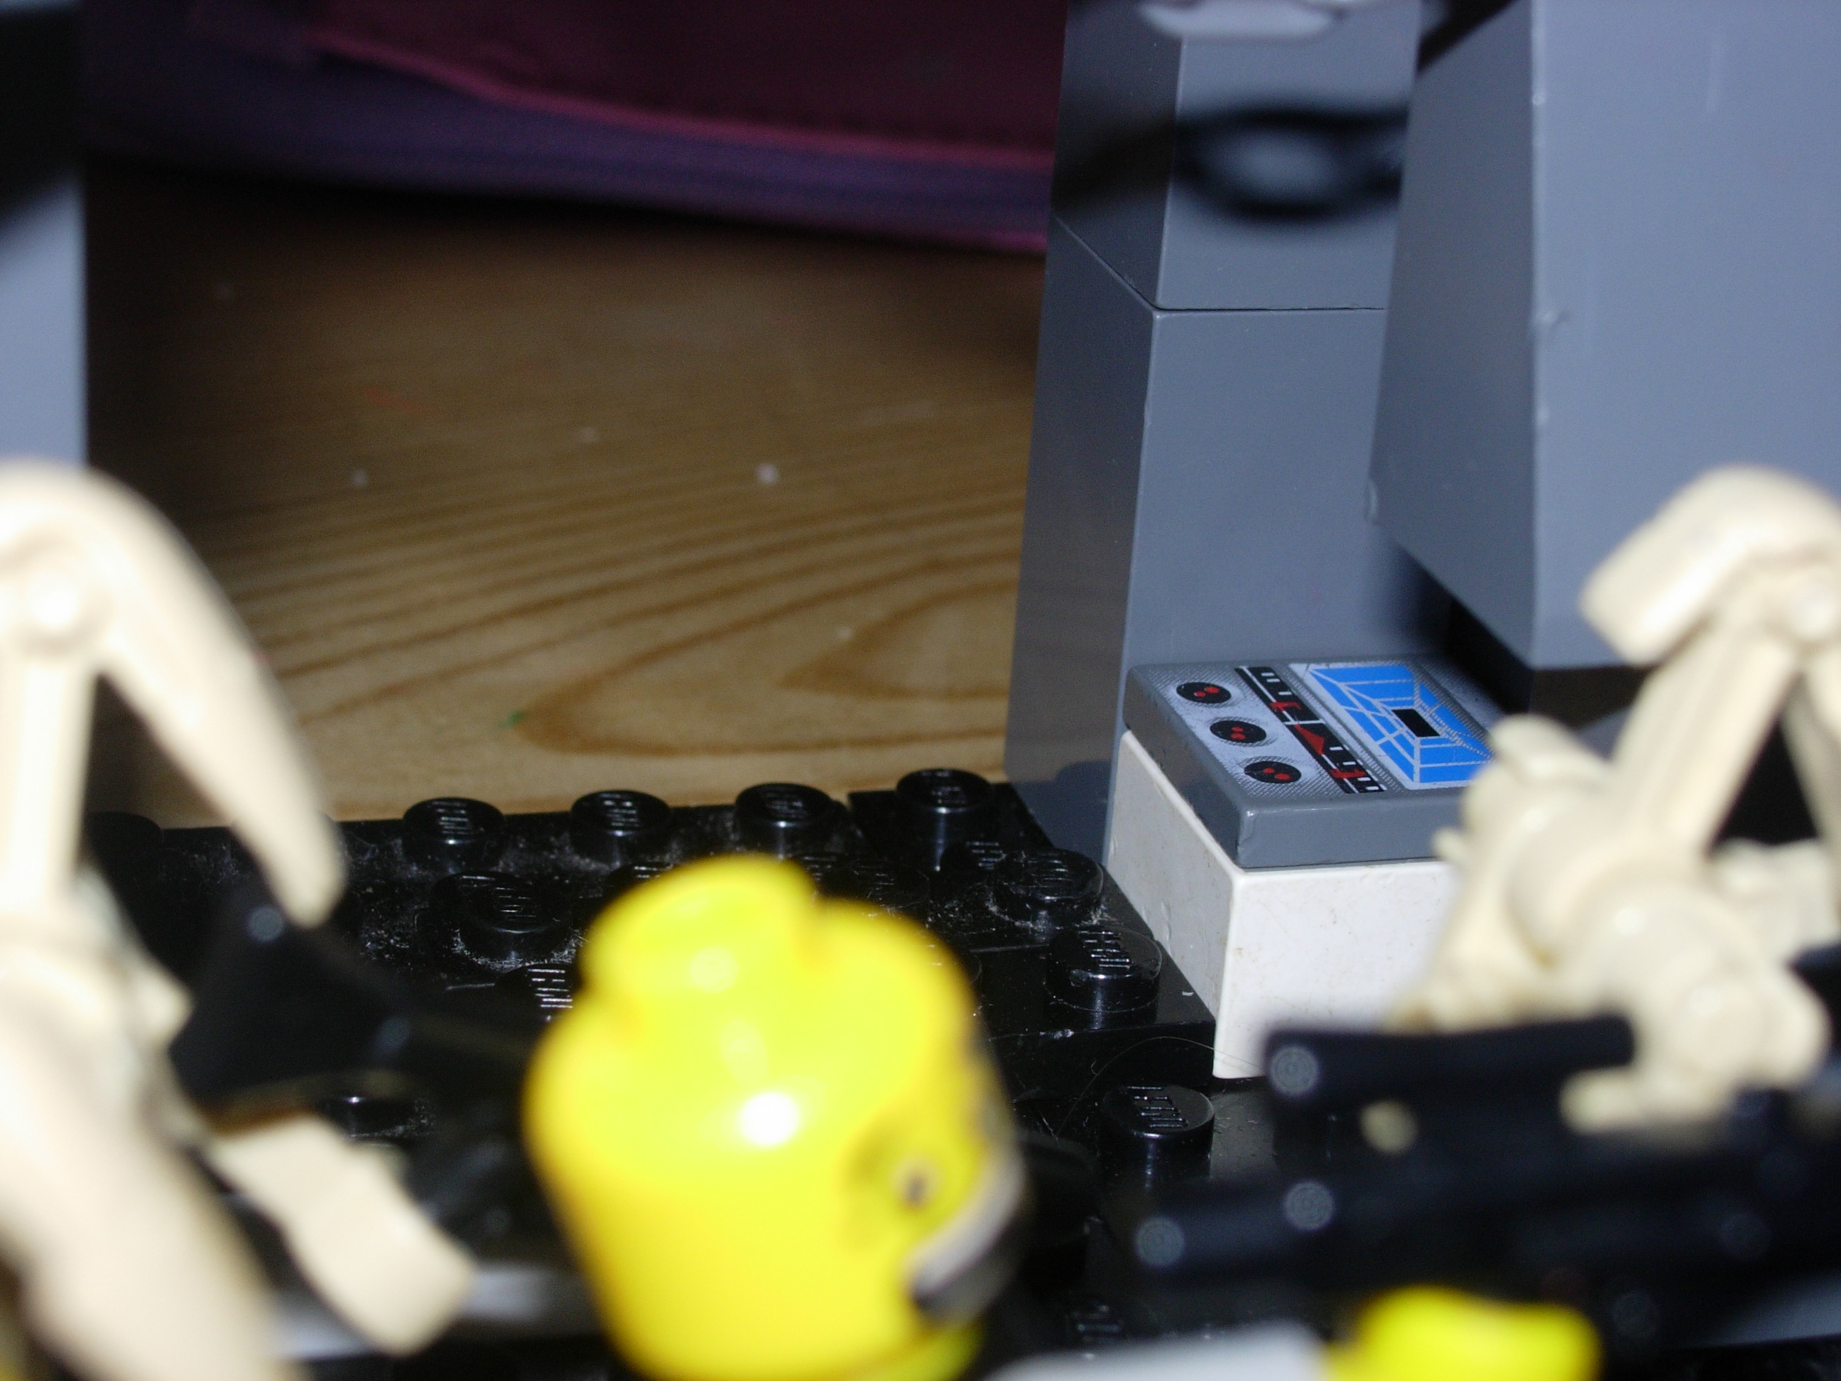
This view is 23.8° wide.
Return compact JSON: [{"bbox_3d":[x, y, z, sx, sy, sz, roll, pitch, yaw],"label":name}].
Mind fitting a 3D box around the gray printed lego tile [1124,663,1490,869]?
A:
[{"bbox_3d":[0.019,0.003,0.191,0.016,0.003,0.016,-2,23,-15],"label":"gray printed lego tile"}]

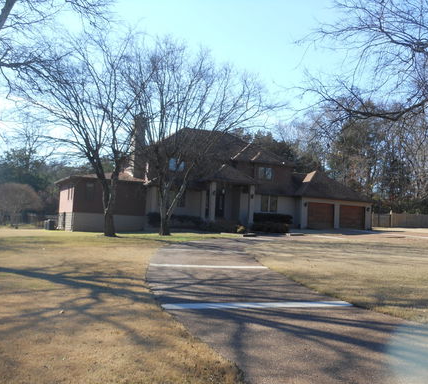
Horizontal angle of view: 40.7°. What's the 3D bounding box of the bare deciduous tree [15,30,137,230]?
[{"bbox_3d":[-8.924,-3.742,36.900,7.600,13.000,7.800,2,-3,0],"label":"bare deciduous tree"}]

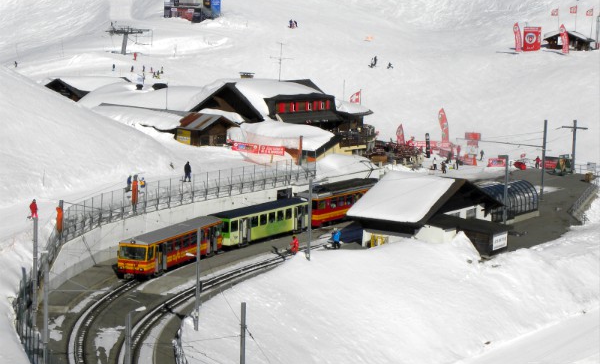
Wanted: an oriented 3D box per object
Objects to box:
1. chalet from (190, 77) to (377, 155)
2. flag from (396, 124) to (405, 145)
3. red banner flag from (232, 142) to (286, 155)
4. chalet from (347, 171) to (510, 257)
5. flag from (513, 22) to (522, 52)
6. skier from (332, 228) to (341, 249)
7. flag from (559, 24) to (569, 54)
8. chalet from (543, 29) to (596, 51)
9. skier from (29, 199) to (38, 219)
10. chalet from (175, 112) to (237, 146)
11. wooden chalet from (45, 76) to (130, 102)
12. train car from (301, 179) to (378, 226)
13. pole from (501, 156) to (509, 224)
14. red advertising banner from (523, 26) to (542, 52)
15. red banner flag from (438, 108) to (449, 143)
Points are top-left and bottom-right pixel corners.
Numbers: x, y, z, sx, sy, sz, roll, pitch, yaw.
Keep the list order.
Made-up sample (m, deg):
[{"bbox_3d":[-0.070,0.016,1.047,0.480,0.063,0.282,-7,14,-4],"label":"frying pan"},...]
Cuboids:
[{"bbox_3d":[-1.815,-8.110,154.142,15.500,8.400,17.400,7,9,35],"label":"chalet"},{"bbox_3d":[14.330,-6.475,185.000,1.100,3.600,0.200,2,7,5],"label":"flag"},{"bbox_3d":[-4.448,-3.608,140.000,6.100,0.850,0.150,4,7,22],"label":"red banner flag"},{"bbox_3d":[12.971,2.571,115.846,12.000,6.200,14.400,7,9,35],"label":"chalet"},{"bbox_3d":[40.823,-27.215,244.000,1.400,5.400,0.200,3,7,12],"label":"flag"},{"bbox_3d":[3.159,4.915,112.500,0.500,1.800,0.600,6,9,32],"label":"skier"},{"bbox_3d":[48.332,-26.180,238.000,1.400,5.400,0.250,1,7,0],"label":"flag"},{"bbox_3d":[52.131,-27.320,251.000,9.000,3.900,7.000,4,7,22],"label":"chalet"},{"bbox_3d":[-22.917,2.369,112.000,0.500,1.740,0.600,4,8,18],"label":"skier"},{"bbox_3d":[-10.285,-5.632,143.000,5.200,3.400,4.300,-5,10,-45],"label":"chalet"},{"bbox_3d":[-30.118,-12.805,186.000,9.300,5.000,14.800,7,9,35],"label":"wooden chalet"},{"bbox_3d":[4.108,2.199,131.933,2.500,3.550,16.000,5,8,27],"label":"train car"},{"bbox_3d":[19.635,0.962,125.000,0.850,7.000,0.300,7,9,35],"label":"pole"},{"bbox_3d":[43.996,-27.003,246.000,2.900,4.600,2.300,4,7,22],"label":"red advertising banner"},{"bbox_3d":[20.796,-8.098,188.000,1.500,5.400,0.250,1,7,0],"label":"red banner flag"}]

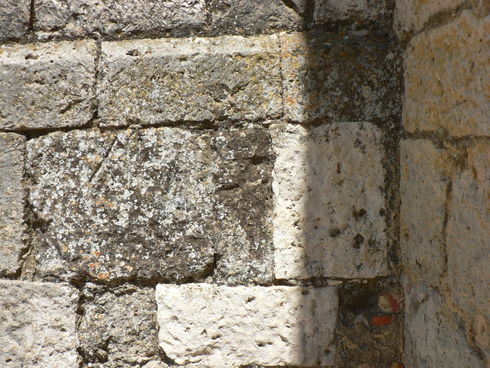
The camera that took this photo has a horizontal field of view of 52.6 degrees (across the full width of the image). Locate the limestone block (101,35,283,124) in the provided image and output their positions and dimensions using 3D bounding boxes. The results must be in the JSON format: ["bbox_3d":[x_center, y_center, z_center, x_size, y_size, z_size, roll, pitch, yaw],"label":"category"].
[{"bbox_3d":[-0.186,-0.356,1.879,0.645,0.305,0.260,-2,-4,3],"label":"limestone block"}]

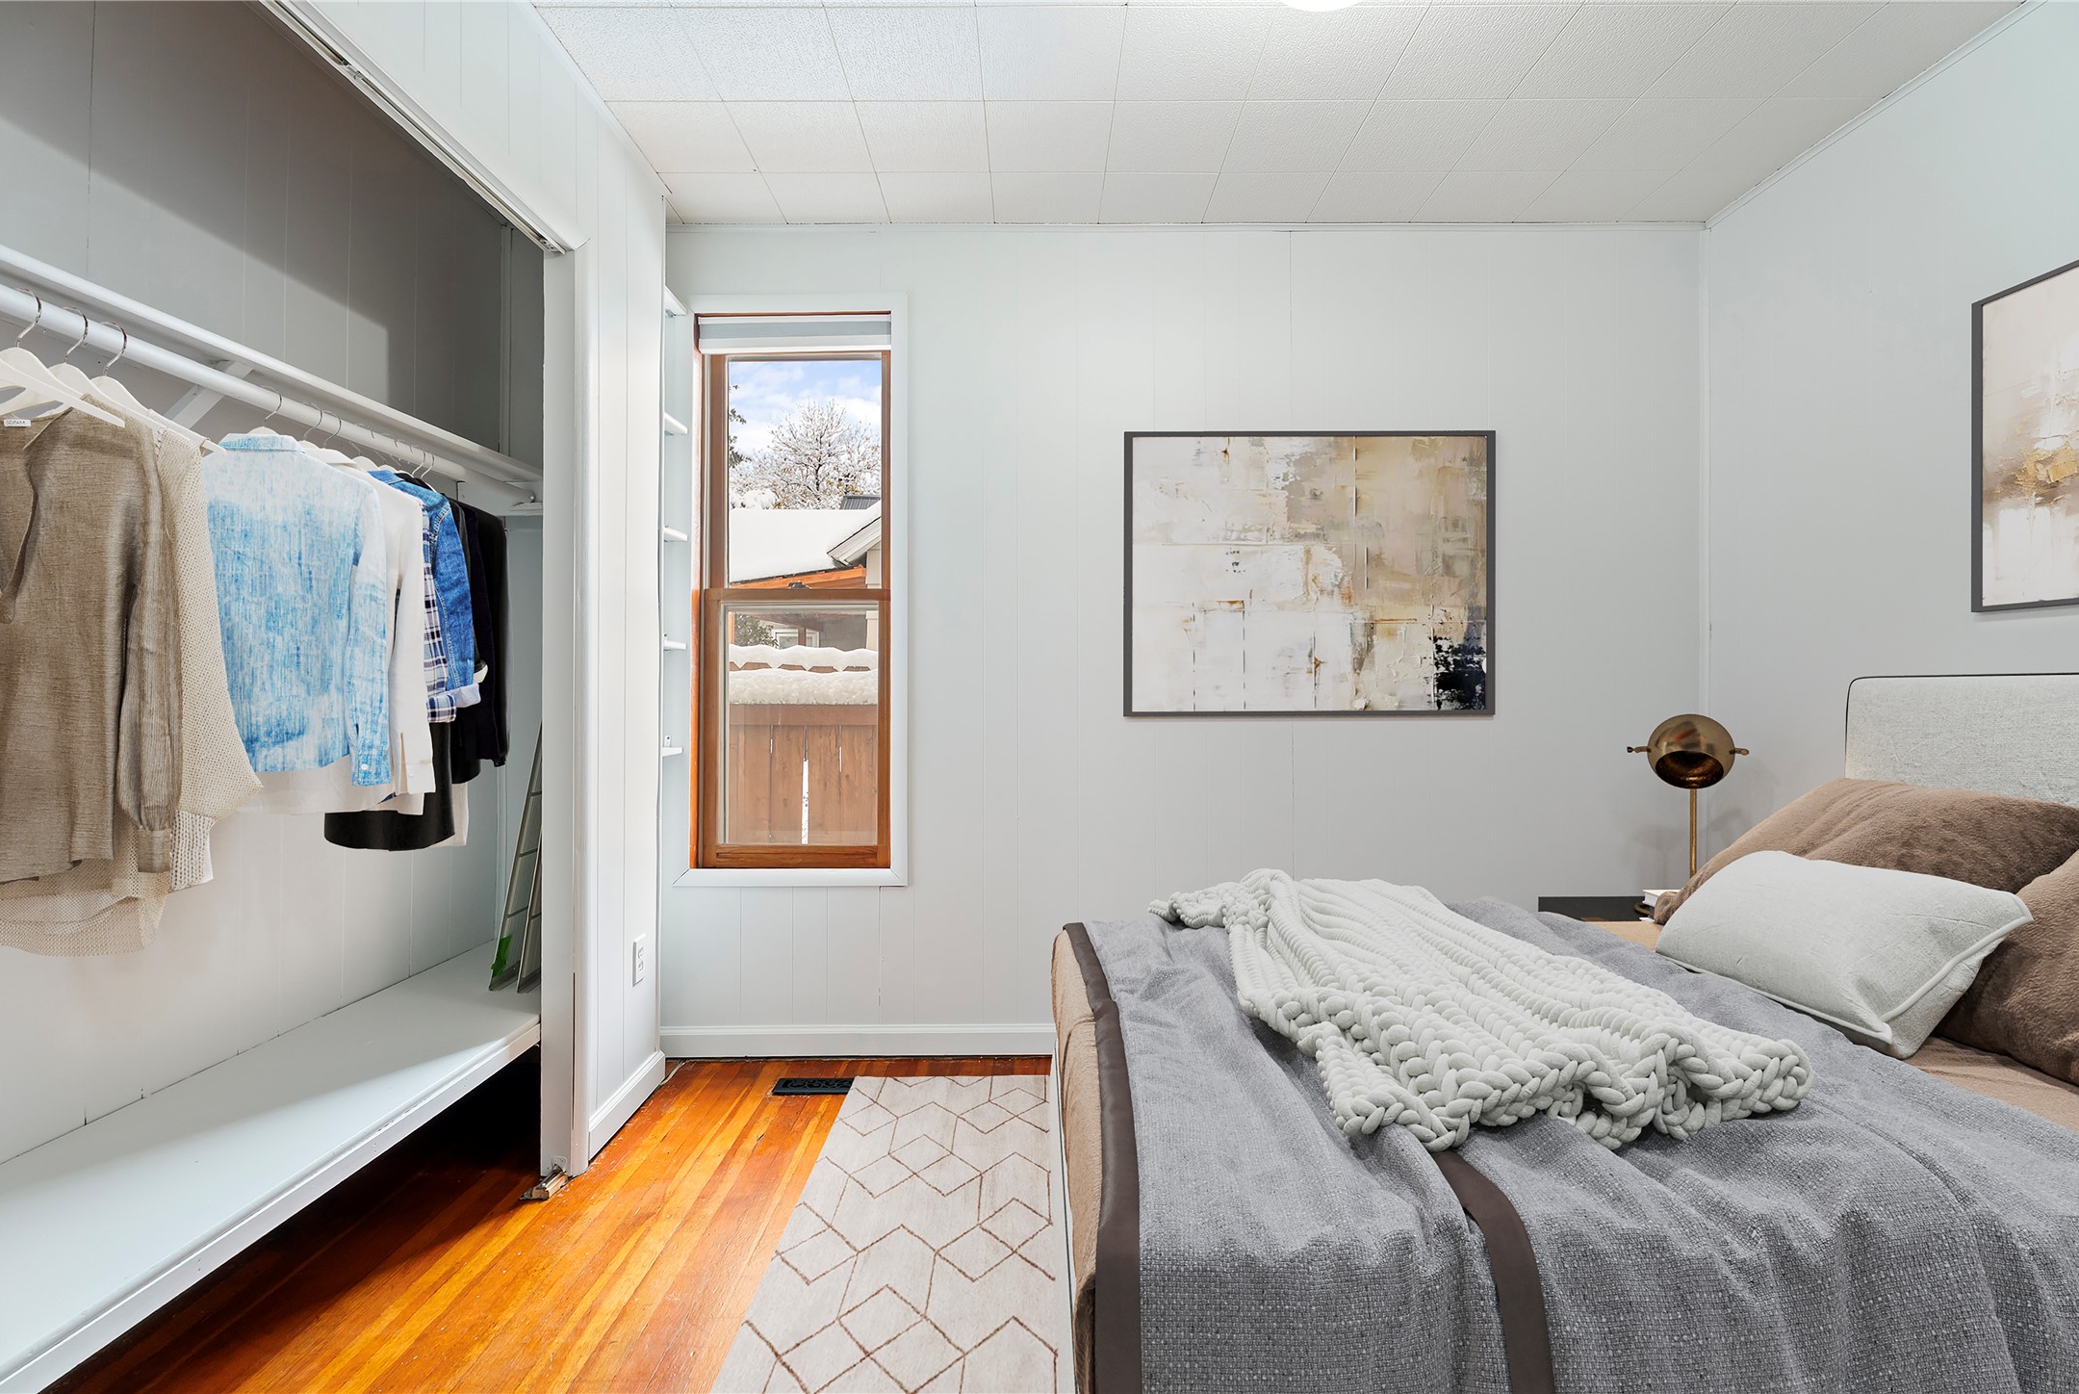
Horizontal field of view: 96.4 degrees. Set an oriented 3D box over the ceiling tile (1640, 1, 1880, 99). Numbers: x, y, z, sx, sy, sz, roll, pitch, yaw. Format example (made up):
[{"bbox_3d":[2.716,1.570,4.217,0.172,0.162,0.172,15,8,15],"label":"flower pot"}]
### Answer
[{"bbox_3d":[1.547,-1.401,2.019,0.305,0.016,0.298,0,0,0],"label":"ceiling tile"}]

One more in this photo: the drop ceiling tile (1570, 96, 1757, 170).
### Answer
[{"bbox_3d":[1.549,-1.402,2.313,0.305,0.018,0.297,0,0,0],"label":"drop ceiling tile"}]

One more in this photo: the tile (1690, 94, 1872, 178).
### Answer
[{"bbox_3d":[1.839,-1.403,2.313,0.276,0.018,0.297,0,0,0],"label":"tile"}]

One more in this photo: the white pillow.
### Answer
[{"bbox_3d":[1.332,0.410,1.587,0.305,0.145,0.480,-42,3,-1],"label":"white pillow"}]

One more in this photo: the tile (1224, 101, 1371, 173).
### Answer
[{"bbox_3d":[0.634,-1.396,2.315,0.305,0.018,0.305,0,1,0],"label":"tile"}]

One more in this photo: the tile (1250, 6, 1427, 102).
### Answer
[{"bbox_3d":[0.633,-1.391,2.010,0.305,0.018,0.305,0,1,0],"label":"tile"}]

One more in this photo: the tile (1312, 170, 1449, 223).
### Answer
[{"bbox_3d":[0.939,-1.400,2.602,0.305,0.018,0.270,0,1,0],"label":"tile"}]

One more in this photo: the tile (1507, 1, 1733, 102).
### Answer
[{"bbox_3d":[1.244,-1.400,2.016,0.305,0.018,0.297,0,0,0],"label":"tile"}]

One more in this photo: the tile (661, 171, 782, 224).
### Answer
[{"bbox_3d":[-0.890,-1.402,2.605,0.305,0.018,0.270,0,1,0],"label":"tile"}]

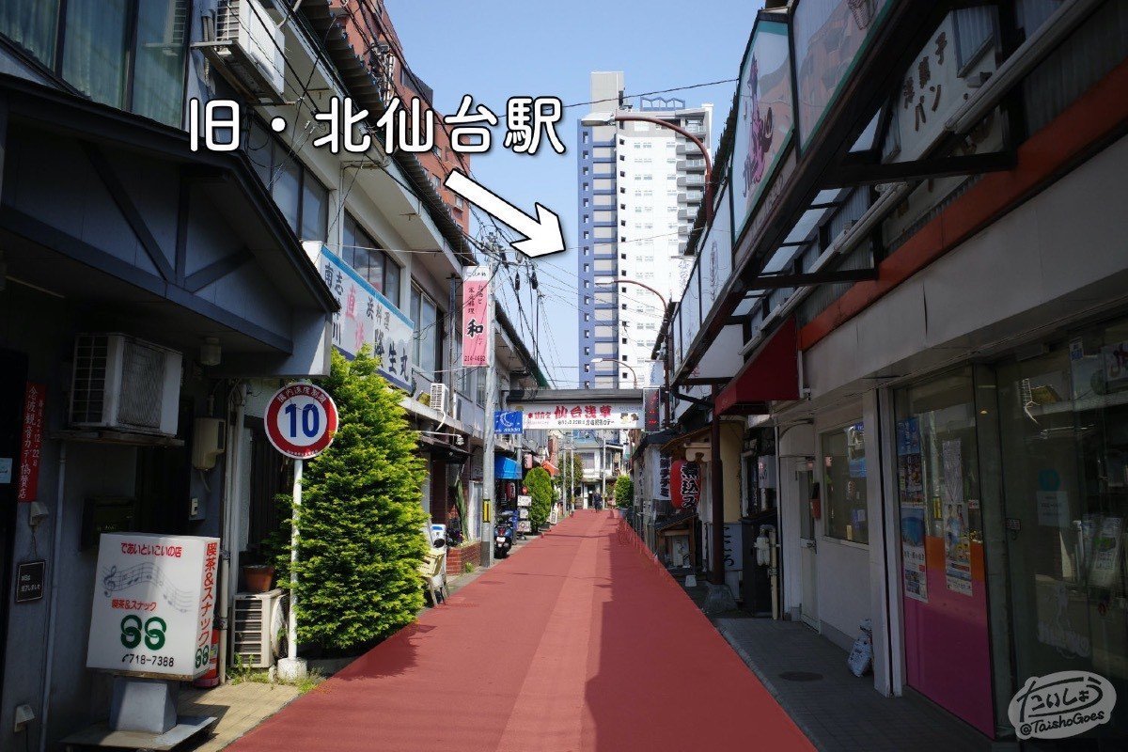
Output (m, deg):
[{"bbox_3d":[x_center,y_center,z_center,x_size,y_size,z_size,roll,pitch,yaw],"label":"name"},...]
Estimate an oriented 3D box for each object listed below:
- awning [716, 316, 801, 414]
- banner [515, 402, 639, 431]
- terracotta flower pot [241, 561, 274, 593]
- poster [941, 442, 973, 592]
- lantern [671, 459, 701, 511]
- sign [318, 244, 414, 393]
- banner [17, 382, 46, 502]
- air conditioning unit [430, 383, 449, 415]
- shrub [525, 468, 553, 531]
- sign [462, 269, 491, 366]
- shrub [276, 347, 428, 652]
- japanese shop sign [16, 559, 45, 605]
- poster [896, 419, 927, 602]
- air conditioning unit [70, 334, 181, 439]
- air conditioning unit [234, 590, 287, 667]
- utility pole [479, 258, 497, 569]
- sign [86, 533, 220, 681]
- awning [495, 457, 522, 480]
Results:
[{"bbox_3d":[2.021,-0.082,9.367,0.630,0.870,1.650,0,-7,3],"label":"awning"},{"bbox_3d":[0.467,1.245,27.067,4.115,0.873,0.080,-1,-7,3],"label":"banner"},{"bbox_3d":[-2.529,1.681,7.280,0.270,0.210,0.270,0,-7,0],"label":"terracotta flower pot"},{"bbox_3d":[2.649,0.944,5.915,0.020,1.020,0.418,-1,-7,3],"label":"poster"},{"bbox_3d":[2.057,1.838,14.803,0.494,0.883,0.494,1,-7,-8],"label":"lantern"},{"bbox_3d":[-2.717,-0.595,12.205,0.200,1.190,4.724,-1,-7,3],"label":"sign"},{"bbox_3d":[-3.018,0.376,4.982,0.020,0.670,0.158,-1,-7,3],"label":"banner"},{"bbox_3d":[-2.632,0.486,18.698,0.280,0.560,0.750,0,-7,3],"label":"air conditioning unit"},{"bbox_3d":[-0.923,4.393,31.477,1.020,2.280,1.020,0,-7,3],"label":"shrub"},{"bbox_3d":[-1.728,-1.178,17.339,0.545,2.009,0.080,-1,-7,3],"label":"sign"},{"bbox_3d":[-2.117,1.151,8.891,1.481,2.917,1.500,-1,-7,3],"label":"shrub"},{"bbox_3d":[-2.846,1.099,4.685,0.020,0.200,0.215,0,-7,3],"label":"japanese shop sign"},{"bbox_3d":[2.692,1.024,6.783,0.020,1.380,0.480,-1,-7,3],"label":"poster"},{"bbox_3d":[-2.801,0.079,5.664,0.290,0.560,0.770,-1,-7,3],"label":"air conditioning unit"},{"bbox_3d":[-2.479,2.087,7.464,0.310,0.585,0.790,0,-7,3],"label":"air conditioning unit"},{"bbox_3d":[-1.380,0.539,16.645,0.250,6.100,0.250,0,-7,3],"label":"utility pole"},{"bbox_3d":[-2.371,1.325,5.082,0.635,0.765,0.175,1,-7,7],"label":"sign"},{"bbox_3d":[-1.588,2.296,22.085,0.650,0.620,4.000,0,-7,3],"label":"awning"}]

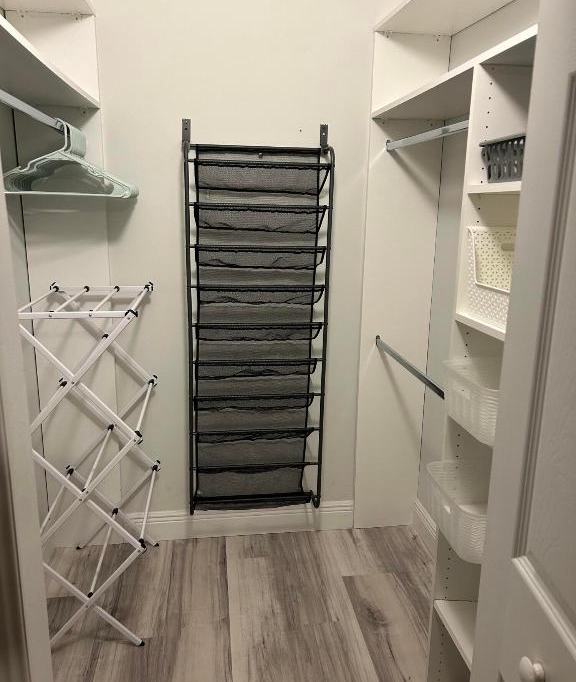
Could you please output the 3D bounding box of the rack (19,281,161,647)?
[{"bbox_3d":[-0.682,0.405,2.081,0.380,1.165,0.615,-1,14,-8],"label":"rack"}]

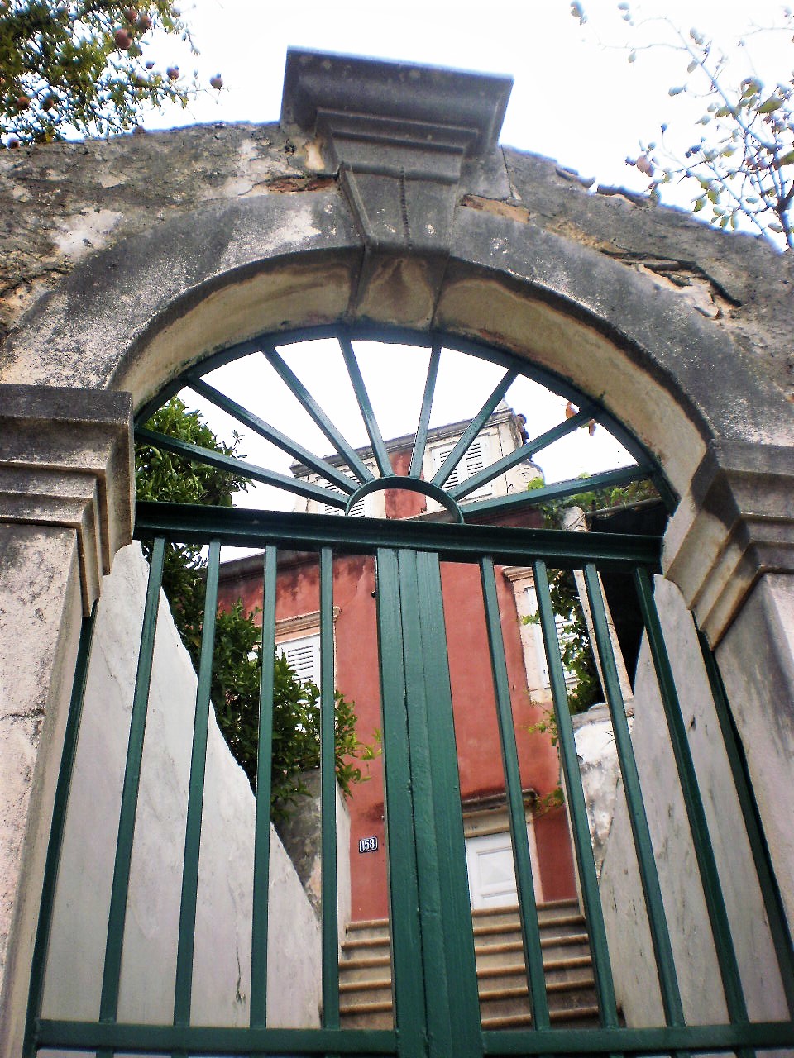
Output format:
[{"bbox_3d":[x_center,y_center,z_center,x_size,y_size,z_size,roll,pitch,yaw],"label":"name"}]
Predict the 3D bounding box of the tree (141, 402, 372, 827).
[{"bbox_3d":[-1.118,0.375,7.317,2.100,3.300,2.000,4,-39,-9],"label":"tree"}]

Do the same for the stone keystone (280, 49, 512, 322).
[{"bbox_3d":[-0.005,-0.924,3.154,0.629,0.598,0.384,4,-39,-9],"label":"stone keystone"}]

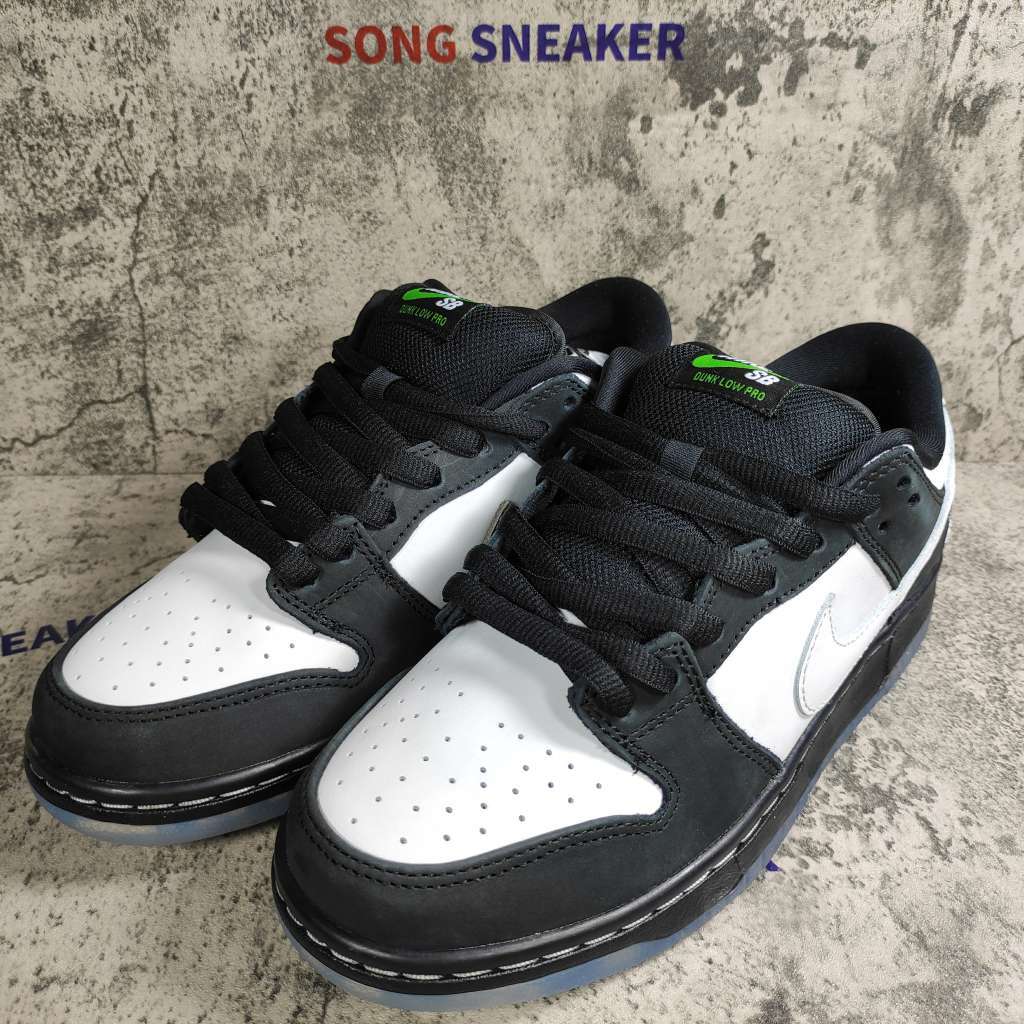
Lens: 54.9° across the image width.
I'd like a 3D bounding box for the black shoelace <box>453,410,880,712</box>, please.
[{"bbox_3d":[0.037,0.009,0.286,0.093,0.042,0.100,27,51,38],"label":"black shoelace"}]

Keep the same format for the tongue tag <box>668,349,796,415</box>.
[{"bbox_3d":[0.066,-0.040,0.296,0.039,0.008,0.023,27,81,38],"label":"tongue tag"}]

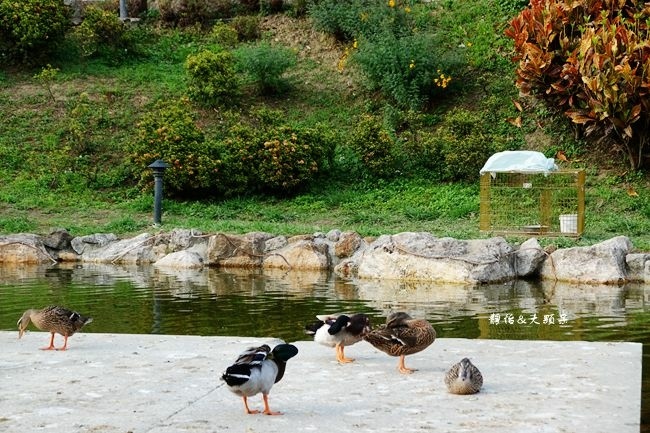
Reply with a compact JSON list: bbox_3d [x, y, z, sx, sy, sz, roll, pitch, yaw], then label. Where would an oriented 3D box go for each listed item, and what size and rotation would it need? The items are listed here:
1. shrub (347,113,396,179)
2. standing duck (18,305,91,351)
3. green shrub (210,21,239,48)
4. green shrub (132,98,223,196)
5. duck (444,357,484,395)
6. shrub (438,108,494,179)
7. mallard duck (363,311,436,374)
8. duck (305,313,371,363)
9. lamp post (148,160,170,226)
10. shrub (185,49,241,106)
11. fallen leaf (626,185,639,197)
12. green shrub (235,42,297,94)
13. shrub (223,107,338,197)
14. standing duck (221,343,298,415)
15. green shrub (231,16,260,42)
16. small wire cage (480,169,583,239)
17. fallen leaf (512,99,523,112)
[{"bbox_3d":[0.593,-0.875,22.100,0.600,0.790,0.600,0,3,0],"label":"shrub"},{"bbox_3d":[-1.493,0.620,9.800,0.415,0.240,0.170,0,3,-3],"label":"standing duck"},{"bbox_3d":[-1.494,-2.691,26.300,0.420,0.390,0.410,0,3,0],"label":"green shrub"},{"bbox_3d":[-1.826,-0.854,21.900,1.100,1.180,1.080,0,3,0],"label":"green shrub"},{"bbox_3d":[0.688,0.785,8.729,0.190,0.185,0.360,0,3,5],"label":"duck"},{"bbox_3d":[1.617,-0.834,20.500,0.660,0.820,0.660,0,3,0],"label":"shrub"},{"bbox_3d":[0.389,0.666,9.352,0.380,0.320,0.190,0,3,-3],"label":"mallard duck"},{"bbox_3d":[0.069,0.669,9.781,0.350,0.265,0.190,0,3,-9],"label":"duck"},{"bbox_3d":[-1.858,-0.263,19.800,0.235,0.730,0.235,0,3,0],"label":"lamp post"},{"bbox_3d":[-1.501,-1.854,23.600,0.740,0.760,0.720,0,3,0],"label":"shrub"},{"bbox_3d":[3.268,-0.276,18.800,0.120,0.080,0.110,0,3,0],"label":"fallen leaf"},{"bbox_3d":[-0.814,-2.025,24.200,0.840,0.700,0.800,0,3,0],"label":"green shrub"},{"bbox_3d":[-0.577,-0.790,21.500,1.370,1.030,1.150,0,3,0],"label":"shrub"},{"bbox_3d":[-0.299,0.741,8.087,0.330,0.315,0.200,-2,4,-30],"label":"standing duck"},{"bbox_3d":[-1.151,-2.735,25.600,0.440,0.380,0.420,0,3,0],"label":"green shrub"},{"bbox_3d":[2.183,-0.137,18.700,1.080,0.670,0.680,0,3,9],"label":"small wire cage"},{"bbox_3d":[2.416,-1.393,22.200,0.080,0.040,0.210,-23,49,-22],"label":"fallen leaf"}]

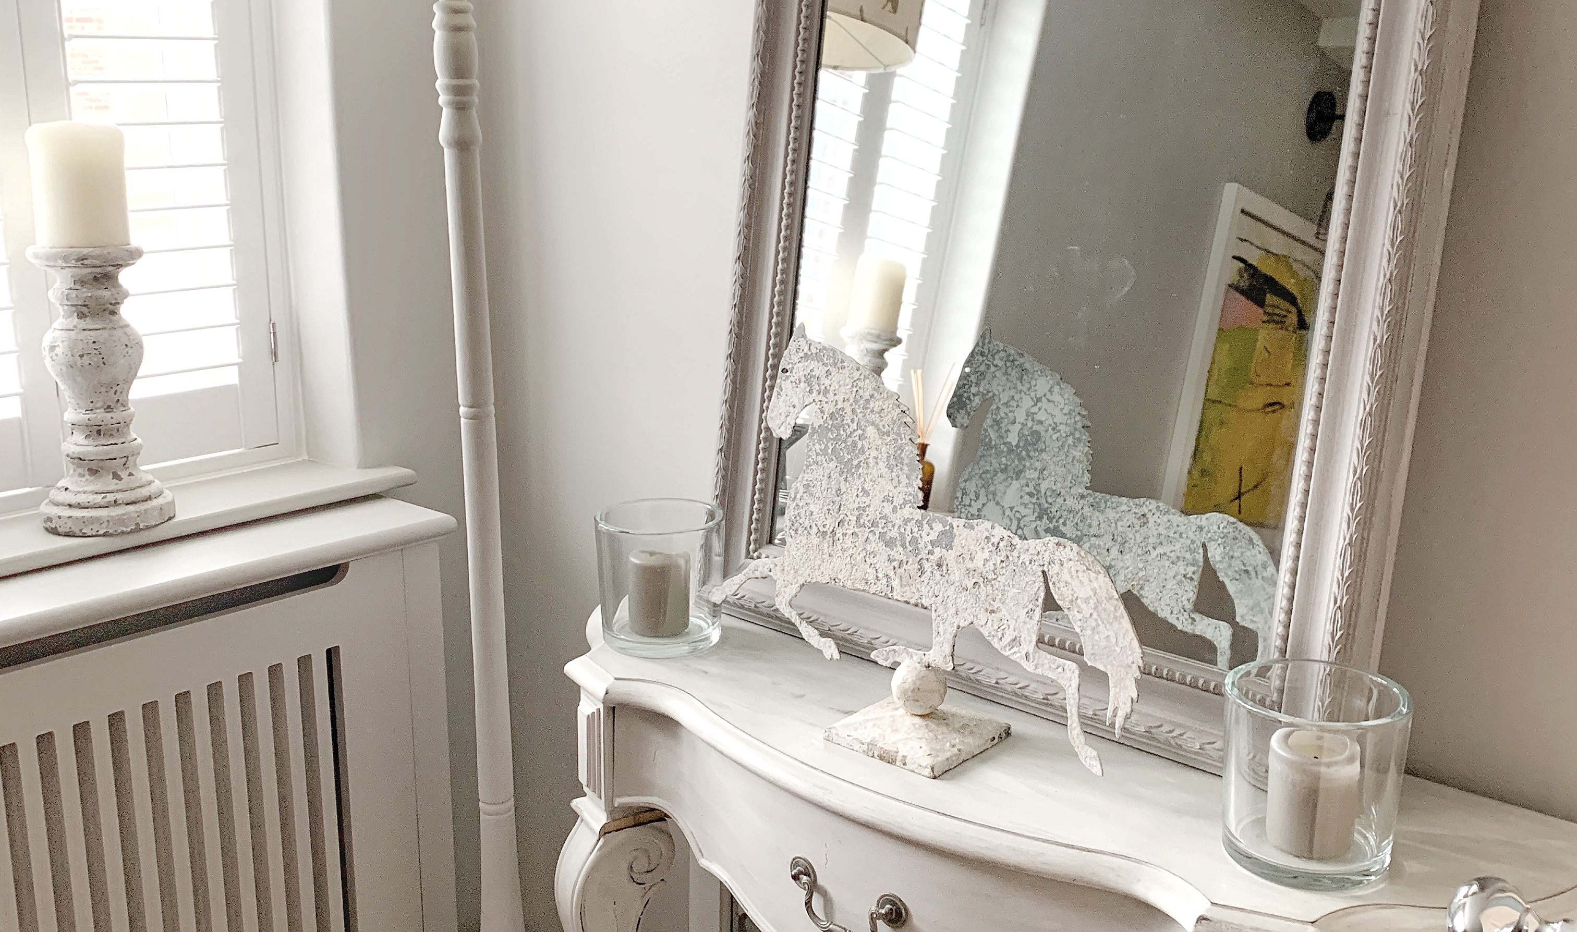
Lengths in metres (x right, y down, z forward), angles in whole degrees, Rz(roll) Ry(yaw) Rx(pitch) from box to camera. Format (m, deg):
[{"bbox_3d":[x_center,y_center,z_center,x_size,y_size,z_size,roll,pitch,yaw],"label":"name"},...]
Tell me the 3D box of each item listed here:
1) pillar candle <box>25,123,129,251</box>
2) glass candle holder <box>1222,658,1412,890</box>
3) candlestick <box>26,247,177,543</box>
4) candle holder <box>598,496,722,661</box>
[{"bbox_3d":[-0.787,-0.310,1.754,0.100,0.131,0.100,13,19,42],"label":"pillar candle"},{"bbox_3d":[0.400,0.234,1.206,0.134,0.132,0.134,0,14,0],"label":"glass candle holder"},{"bbox_3d":[-0.790,-0.092,1.807,0.146,0.317,0.146,13,19,42],"label":"candlestick"},{"bbox_3d":[-0.133,0.117,1.657,0.134,0.134,0.134,0,14,0],"label":"candle holder"}]

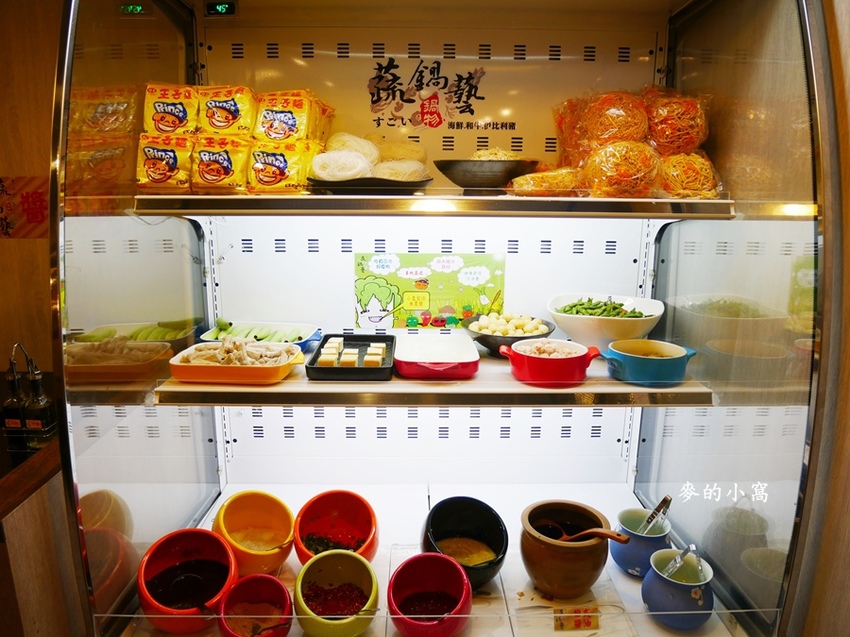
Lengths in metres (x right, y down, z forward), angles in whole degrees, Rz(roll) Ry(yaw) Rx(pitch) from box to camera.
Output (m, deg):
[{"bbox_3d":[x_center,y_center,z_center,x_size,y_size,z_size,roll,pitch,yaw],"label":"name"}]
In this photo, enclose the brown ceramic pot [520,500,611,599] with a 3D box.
[{"bbox_3d":[0.297,0.492,1.238,0.187,0.145,0.187,0,12,0],"label":"brown ceramic pot"}]

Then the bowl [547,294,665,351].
[{"bbox_3d":[0.441,0.035,1.435,0.280,0.143,0.255,0,12,0],"label":"bowl"}]

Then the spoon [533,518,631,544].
[{"bbox_3d":[0.339,0.476,1.296,0.212,0.058,0.068,-1,10,36],"label":"spoon"}]

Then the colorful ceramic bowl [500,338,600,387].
[{"bbox_3d":[0.287,0.103,1.356,0.230,0.072,0.174,0,13,-1],"label":"colorful ceramic bowl"}]

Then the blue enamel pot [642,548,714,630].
[{"bbox_3d":[0.498,0.529,1.154,0.137,0.108,0.137,0,12,0],"label":"blue enamel pot"}]

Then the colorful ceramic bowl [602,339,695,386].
[{"bbox_3d":[0.514,0.102,1.372,0.228,0.070,0.172,-5,14,-21],"label":"colorful ceramic bowl"}]

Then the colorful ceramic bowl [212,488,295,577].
[{"bbox_3d":[-0.378,0.475,1.297,0.172,0.152,0.172,0,12,0],"label":"colorful ceramic bowl"}]

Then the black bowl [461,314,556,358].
[{"bbox_3d":[0.217,0.056,1.545,0.242,0.078,0.242,0,13,0],"label":"black bowl"}]

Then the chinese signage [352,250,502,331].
[{"bbox_3d":[0.012,-0.072,1.553,0.397,0.201,0.006,0,12,0],"label":"chinese signage"}]

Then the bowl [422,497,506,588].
[{"bbox_3d":[0.091,0.512,1.336,0.196,0.154,0.196,0,13,0],"label":"bowl"}]

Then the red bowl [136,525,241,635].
[{"bbox_3d":[-0.480,0.537,1.205,0.193,0.154,0.193,-5,14,-21],"label":"red bowl"}]

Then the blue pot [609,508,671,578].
[{"bbox_3d":[0.480,0.497,1.301,0.136,0.108,0.136,0,12,0],"label":"blue pot"}]

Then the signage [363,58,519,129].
[{"bbox_3d":[0.044,-0.577,1.512,0.385,0.180,0.010,0,13,-1],"label":"signage"}]

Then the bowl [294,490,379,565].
[{"bbox_3d":[-0.203,0.503,1.358,0.194,0.154,0.194,-1,13,-5],"label":"bowl"}]

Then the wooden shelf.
[{"bbox_3d":[0.012,0.131,1.412,1.165,0.038,0.366,0,12,0],"label":"wooden shelf"}]

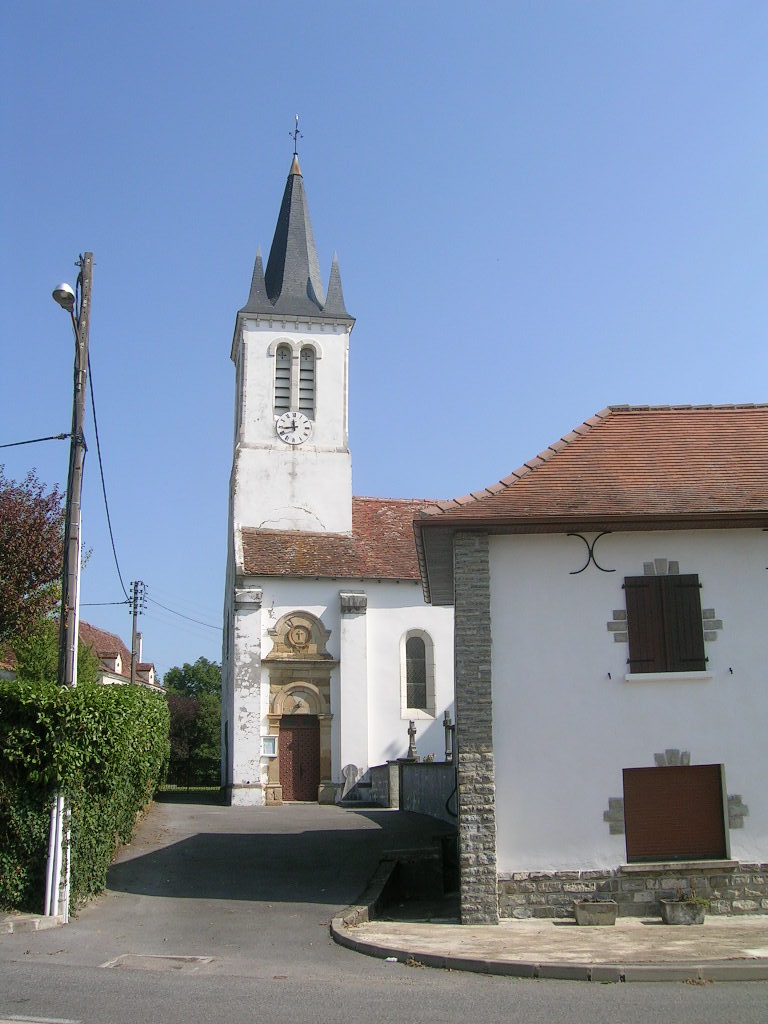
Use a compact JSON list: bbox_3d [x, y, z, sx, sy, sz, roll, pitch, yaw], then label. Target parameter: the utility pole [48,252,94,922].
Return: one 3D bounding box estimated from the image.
[{"bbox_3d":[-4.205,0.561,13.312,0.420,8.865,1.050,-5,-14,17],"label":"utility pole"}]

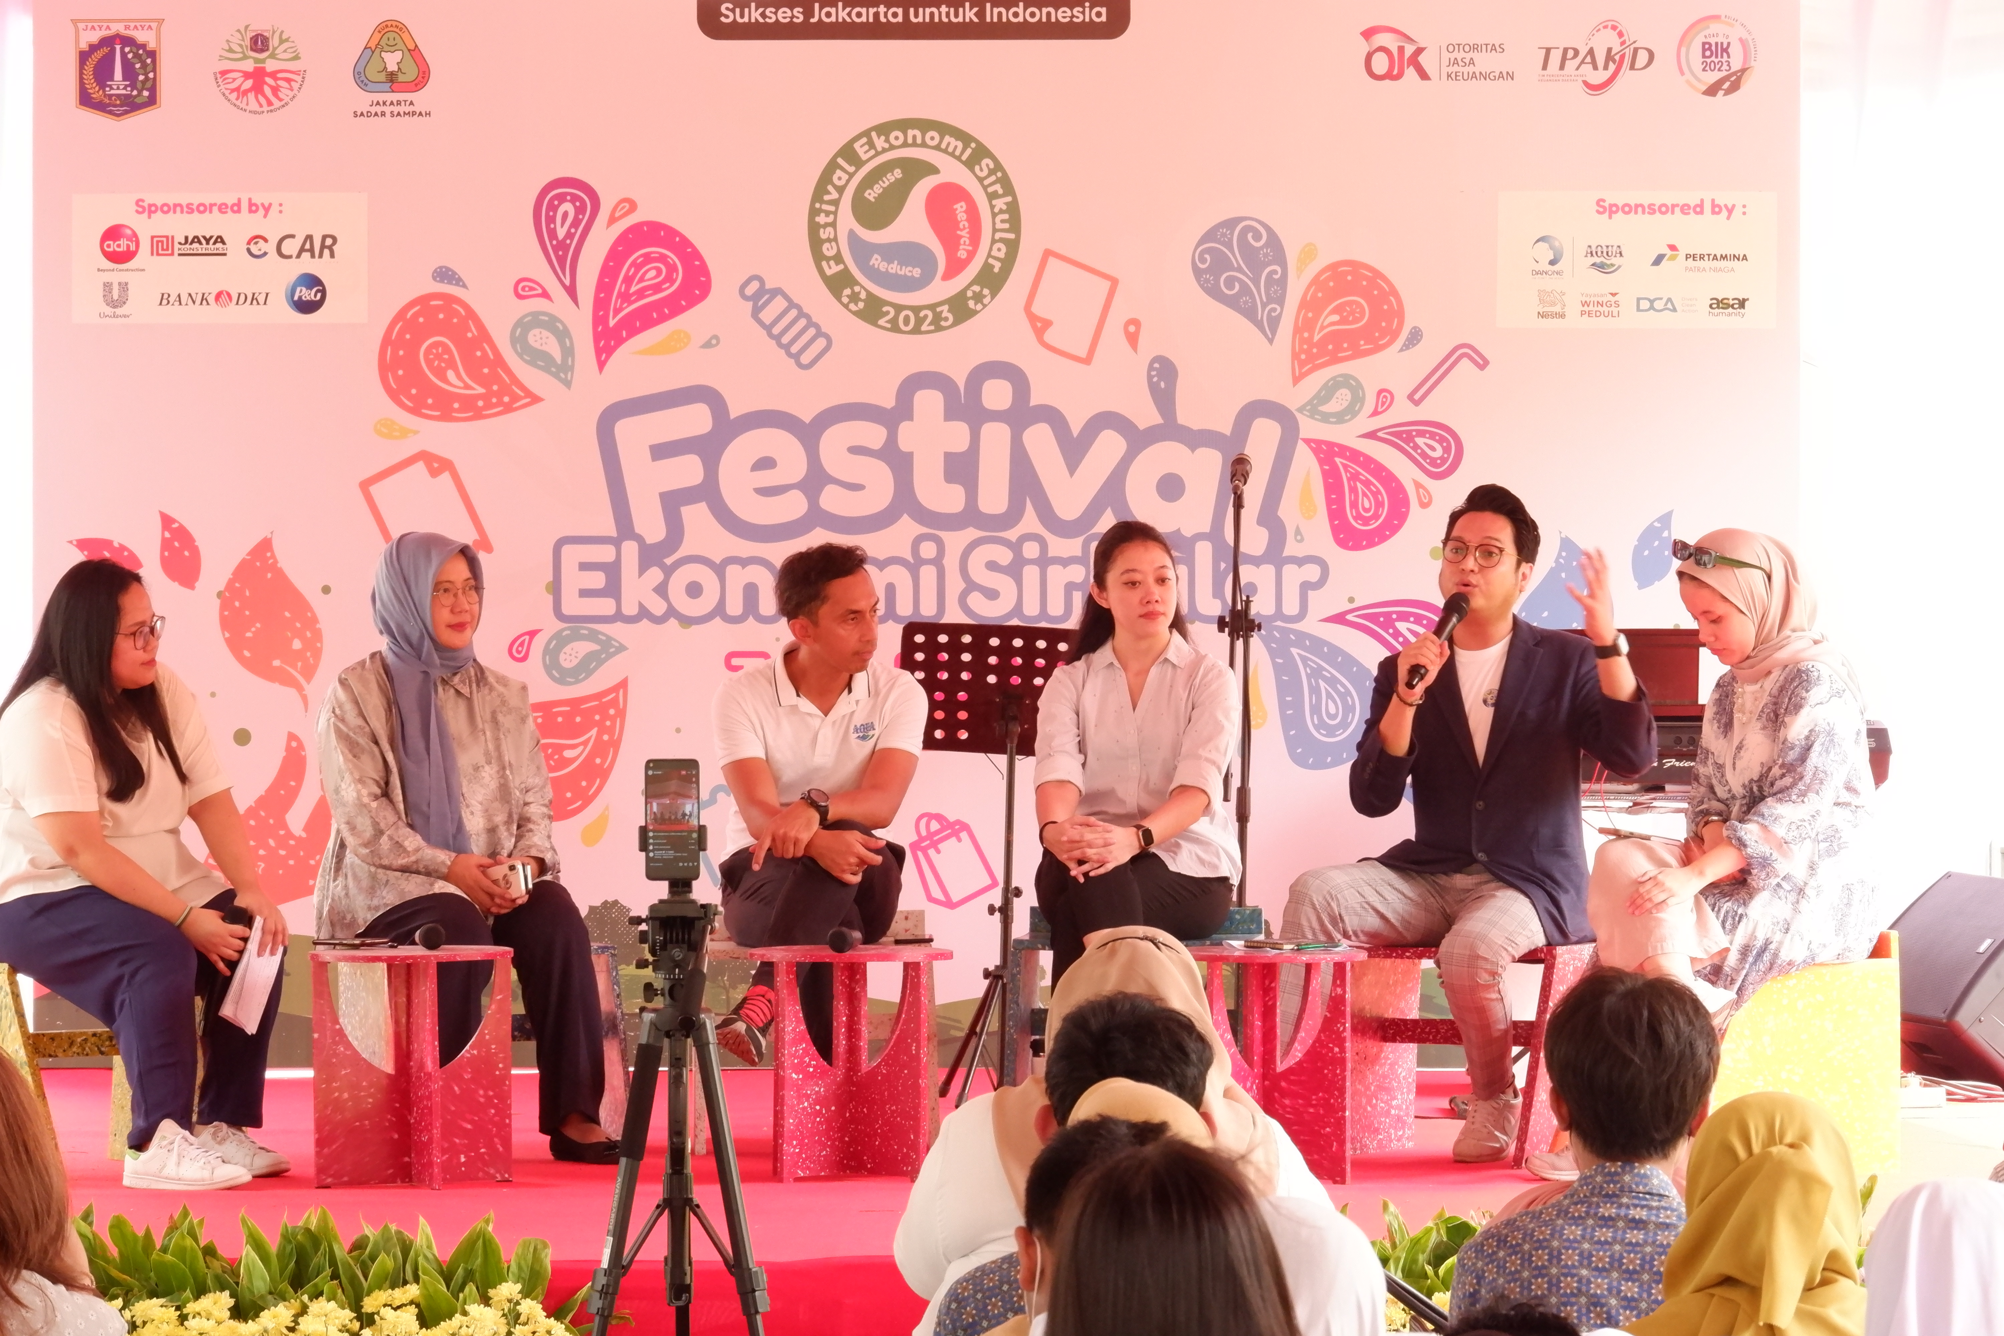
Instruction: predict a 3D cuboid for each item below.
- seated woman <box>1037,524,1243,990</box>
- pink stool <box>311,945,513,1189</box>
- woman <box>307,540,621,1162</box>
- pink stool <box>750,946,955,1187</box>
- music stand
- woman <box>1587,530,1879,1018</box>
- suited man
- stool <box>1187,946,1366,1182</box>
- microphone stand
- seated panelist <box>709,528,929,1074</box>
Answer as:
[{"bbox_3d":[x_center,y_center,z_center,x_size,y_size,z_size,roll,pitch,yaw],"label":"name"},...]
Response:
[{"bbox_3d":[0.272,0.344,18.450,0.450,1.295,0.680,0,1,10],"label":"seated woman"},{"bbox_3d":[-1.152,0.782,17.500,0.400,0.450,0.400,0,1,0],"label":"pink stool"},{"bbox_3d":[-1.100,0.360,18.220,0.500,1.270,0.680,0,1,-28],"label":"woman"},{"bbox_3d":[-0.296,0.780,17.620,0.400,0.450,0.400,0,1,0],"label":"pink stool"},{"bbox_3d":[0.012,0.430,20.000,0.480,1.075,0.420,0,1,0],"label":"music stand"},{"bbox_3d":[1.398,0.367,17.650,0.740,1.275,0.480,-1,1,-30],"label":"woman"},{"bbox_3d":[0.953,0.311,18.150,0.640,1.370,0.680,0,1,18],"label":"suited man"},{"bbox_3d":[0.516,0.781,17.570,0.400,0.450,0.400,0,1,0],"label":"stool"},{"bbox_3d":[0.513,0.272,19.400,0.480,1.410,0.480,0,1,0],"label":"microphone stand"},{"bbox_3d":[-0.373,0.368,18.350,0.470,1.250,0.680,0,1,-5],"label":"seated panelist"}]

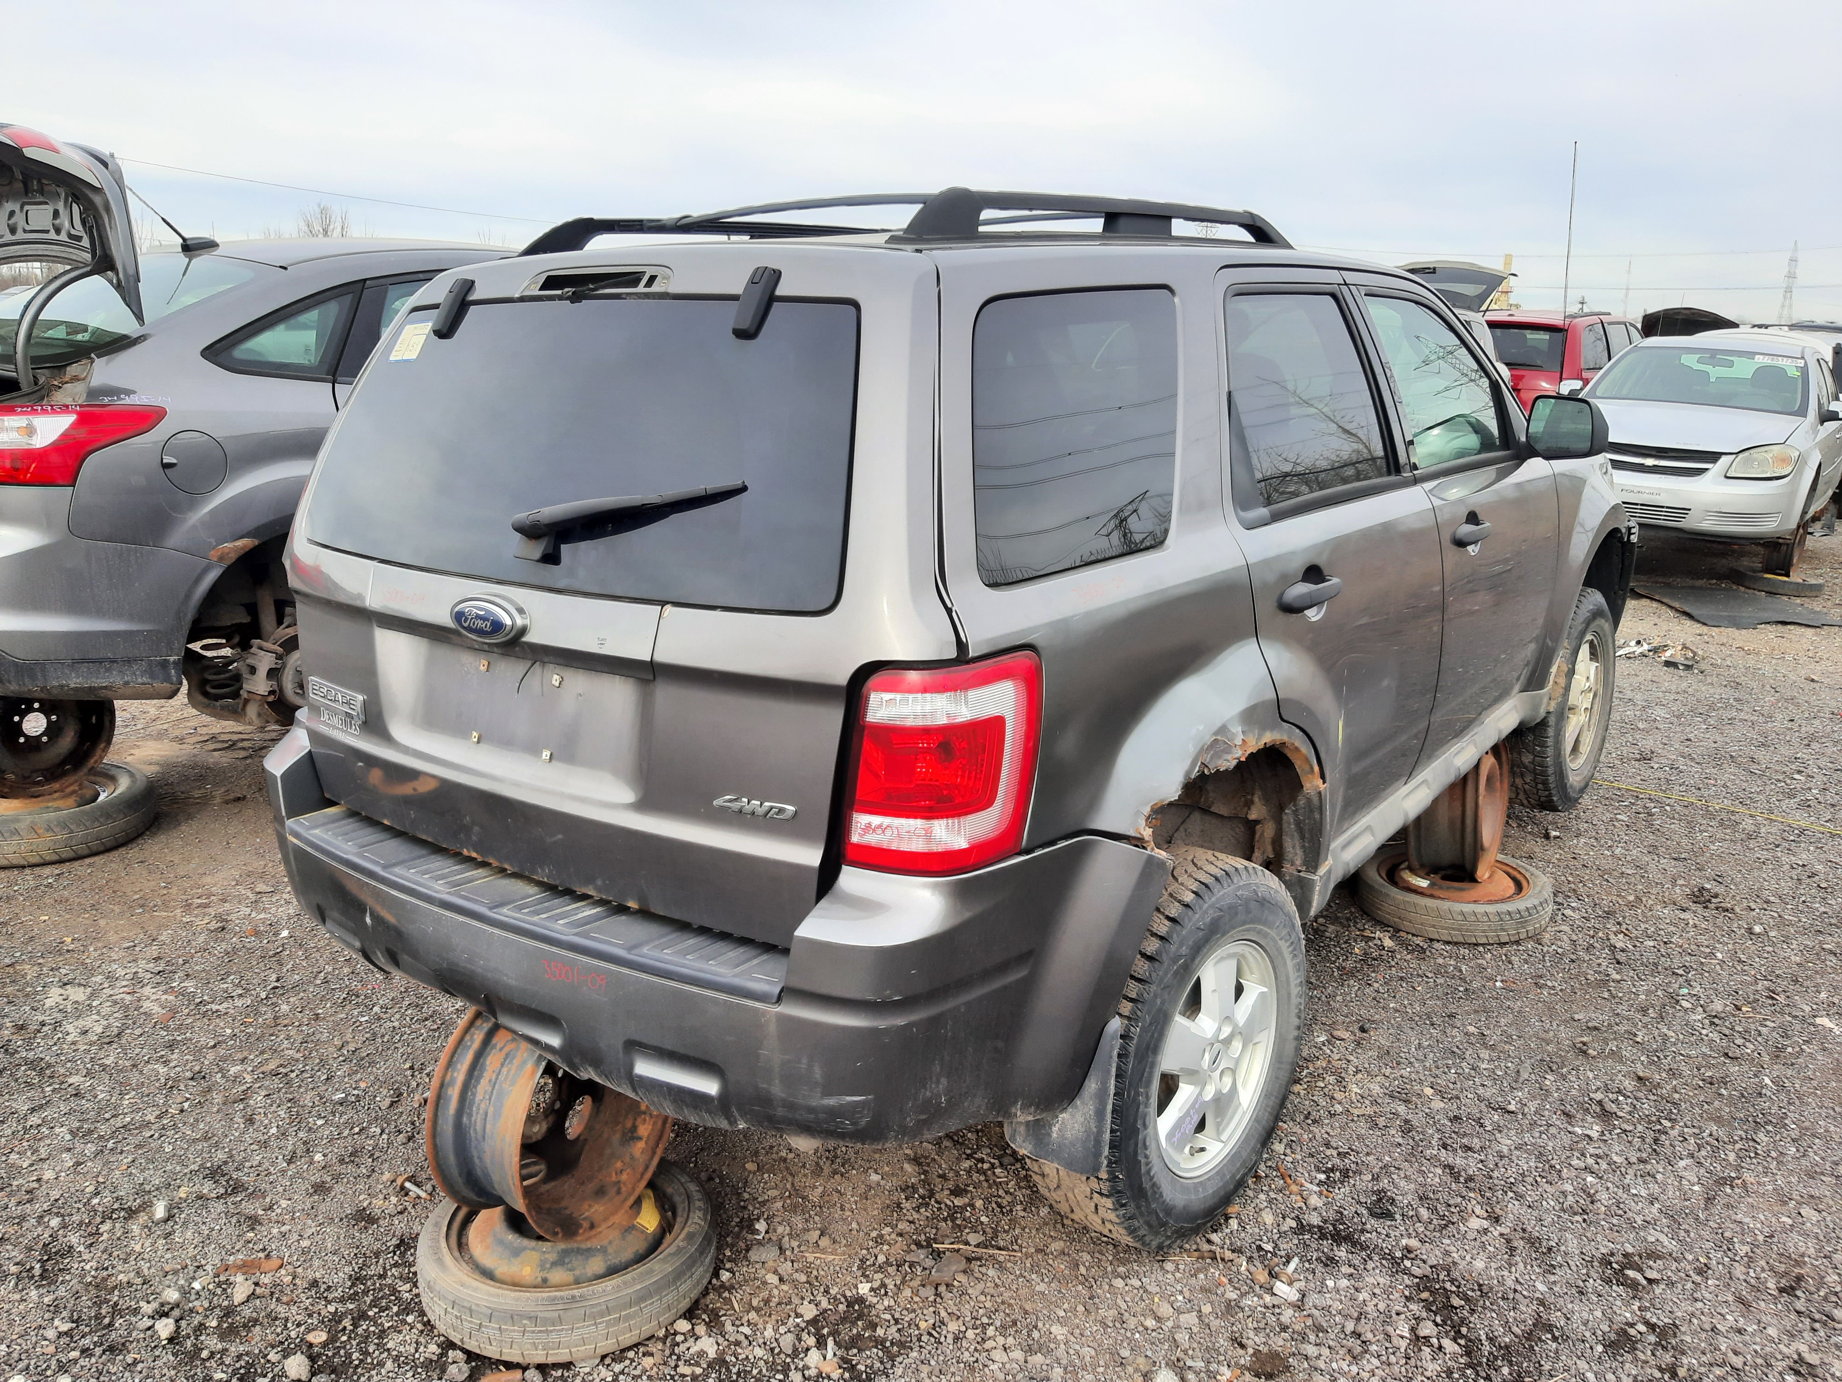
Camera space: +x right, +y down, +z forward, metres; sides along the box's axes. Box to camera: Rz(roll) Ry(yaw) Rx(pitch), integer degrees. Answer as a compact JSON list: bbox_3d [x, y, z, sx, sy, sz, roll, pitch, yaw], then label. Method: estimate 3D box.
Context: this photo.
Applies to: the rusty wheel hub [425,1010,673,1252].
[{"bbox_3d":[-0.645,0.744,2.474,0.205,0.418,0.418,7,16,27],"label":"rusty wheel hub"}]

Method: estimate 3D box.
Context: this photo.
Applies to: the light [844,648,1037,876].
[{"bbox_3d":[0.031,0.091,1.840,0.215,0.290,0.210,7,16,28],"label":"light"}]

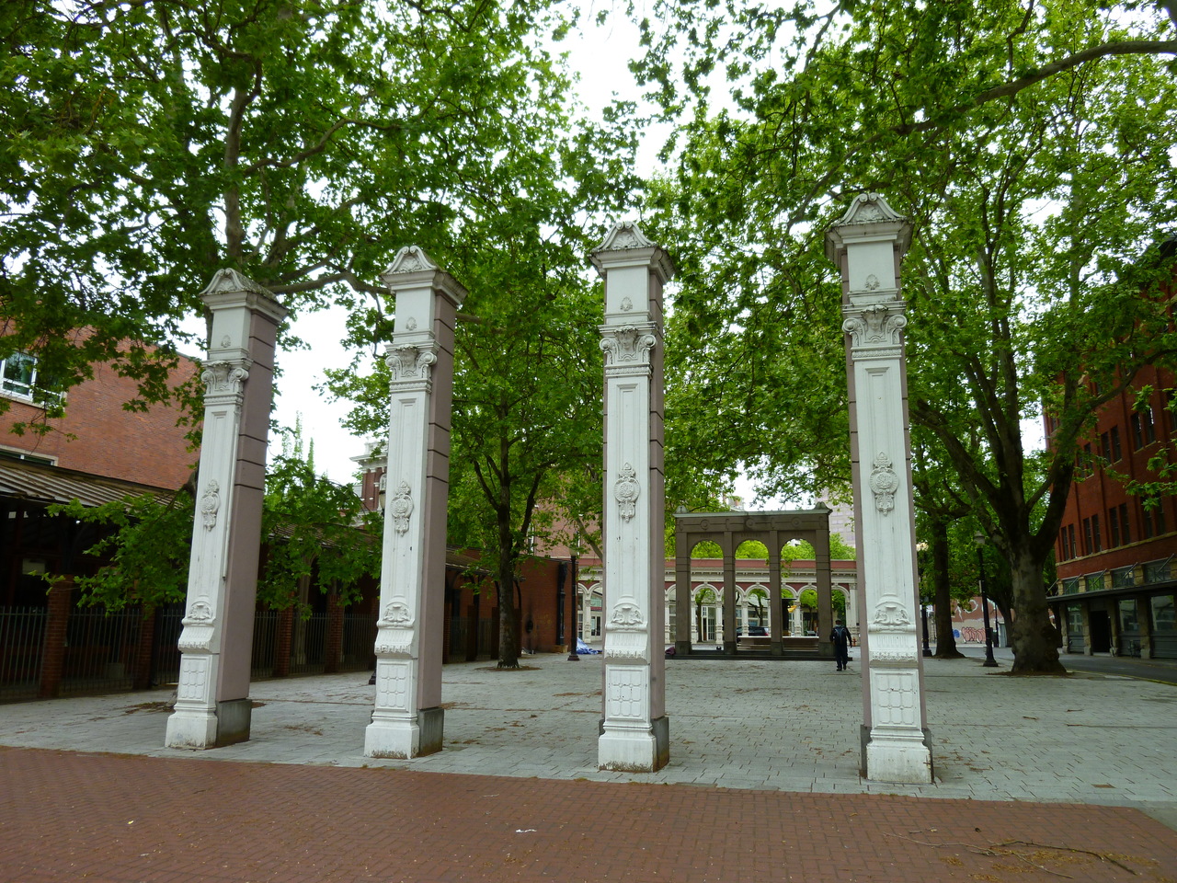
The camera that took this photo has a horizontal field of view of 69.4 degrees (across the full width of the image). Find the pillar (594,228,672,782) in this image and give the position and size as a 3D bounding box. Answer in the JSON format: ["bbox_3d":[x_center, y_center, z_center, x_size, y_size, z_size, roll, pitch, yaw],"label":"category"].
[{"bbox_3d":[0.541,0.552,10.123,0.814,6.273,0.837,-3,-12,15],"label":"pillar"}]

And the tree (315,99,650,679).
[{"bbox_3d":[-3.443,-0.904,32.421,10.428,18.328,10.112,-3,-12,15],"label":"tree"}]

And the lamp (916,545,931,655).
[{"bbox_3d":[14.868,7.011,37.828,0.474,4.977,0.474,-3,-12,15],"label":"lamp"}]

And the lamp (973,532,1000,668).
[{"bbox_3d":[14.715,5.850,31.744,0.474,4.930,0.474,-3,-12,15],"label":"lamp"}]

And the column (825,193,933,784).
[{"bbox_3d":[3.226,0.399,9.411,0.814,6.273,0.837,-3,-12,15],"label":"column"}]

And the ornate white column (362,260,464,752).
[{"bbox_3d":[-2.210,0.683,10.872,0.814,6.273,0.837,-3,-12,15],"label":"ornate white column"}]

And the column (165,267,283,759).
[{"bbox_3d":[-4.910,0.817,11.601,0.814,6.273,0.837,-3,-12,15],"label":"column"}]

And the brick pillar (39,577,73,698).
[{"bbox_3d":[-10.959,4.041,17.540,0.316,2.354,0.316,-3,-12,15],"label":"brick pillar"}]

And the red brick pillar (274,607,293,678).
[{"bbox_3d":[-8.701,5.565,24.277,0.316,2.212,0.316,-3,-12,15],"label":"red brick pillar"}]

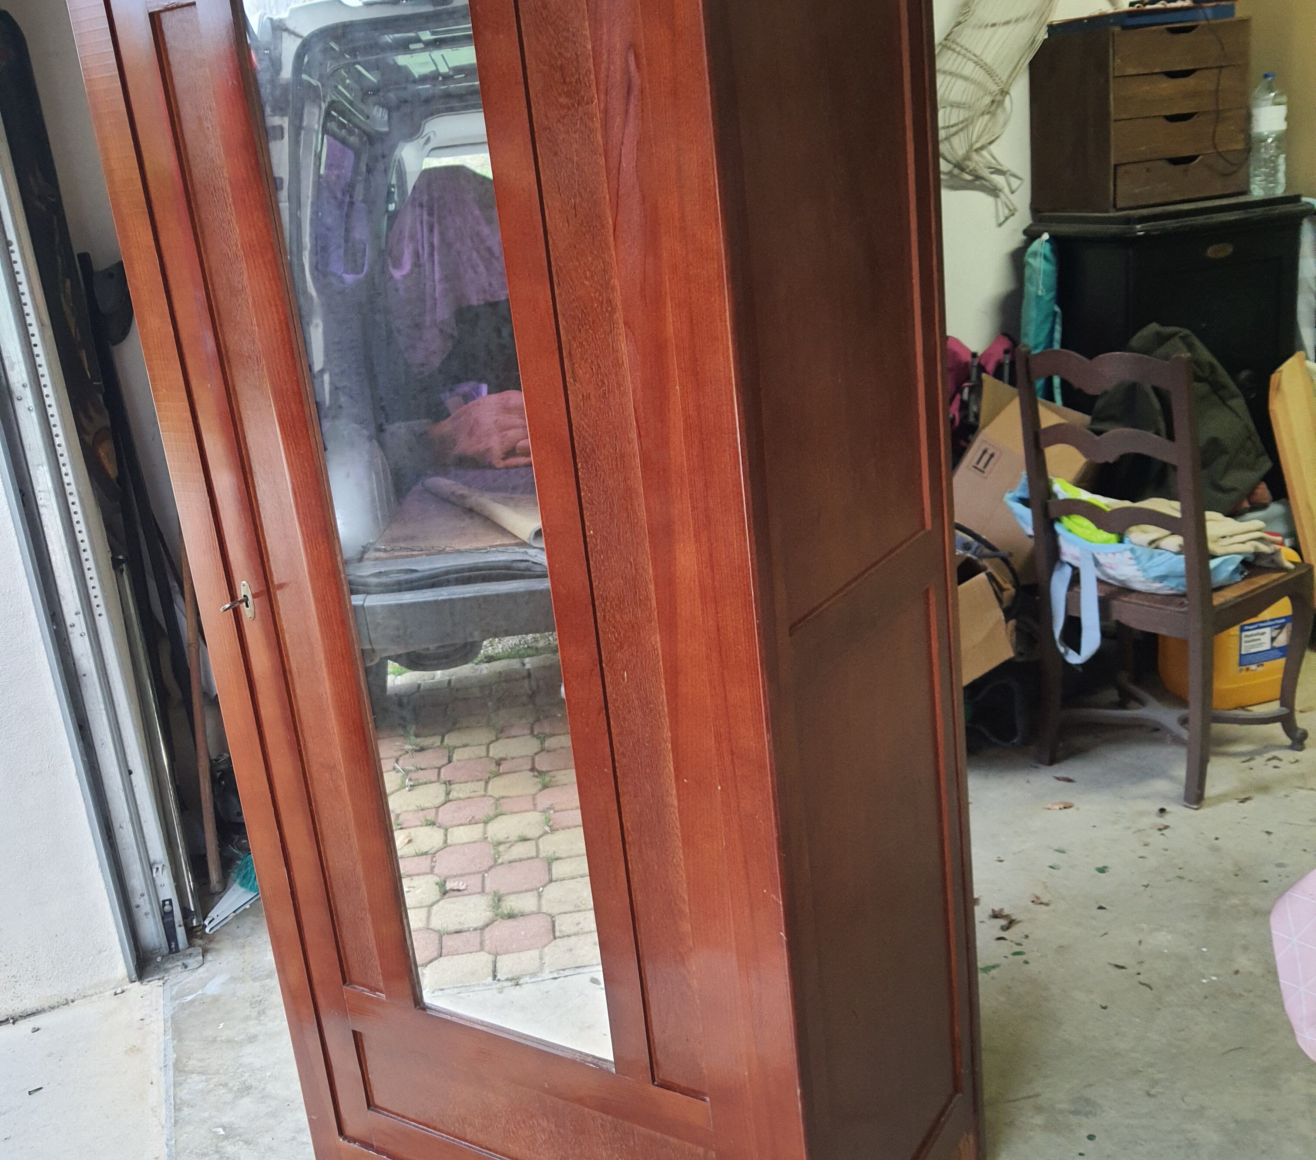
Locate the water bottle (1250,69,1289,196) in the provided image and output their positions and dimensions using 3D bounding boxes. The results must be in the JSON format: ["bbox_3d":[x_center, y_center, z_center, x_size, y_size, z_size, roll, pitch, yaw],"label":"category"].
[{"bbox_3d":[1.571,-1.145,3.385,0.088,0.302,0.088,-12,18,-19],"label":"water bottle"}]

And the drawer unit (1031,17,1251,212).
[{"bbox_3d":[1.315,-1.262,3.610,0.452,0.446,0.336,-12,18,-19],"label":"drawer unit"}]

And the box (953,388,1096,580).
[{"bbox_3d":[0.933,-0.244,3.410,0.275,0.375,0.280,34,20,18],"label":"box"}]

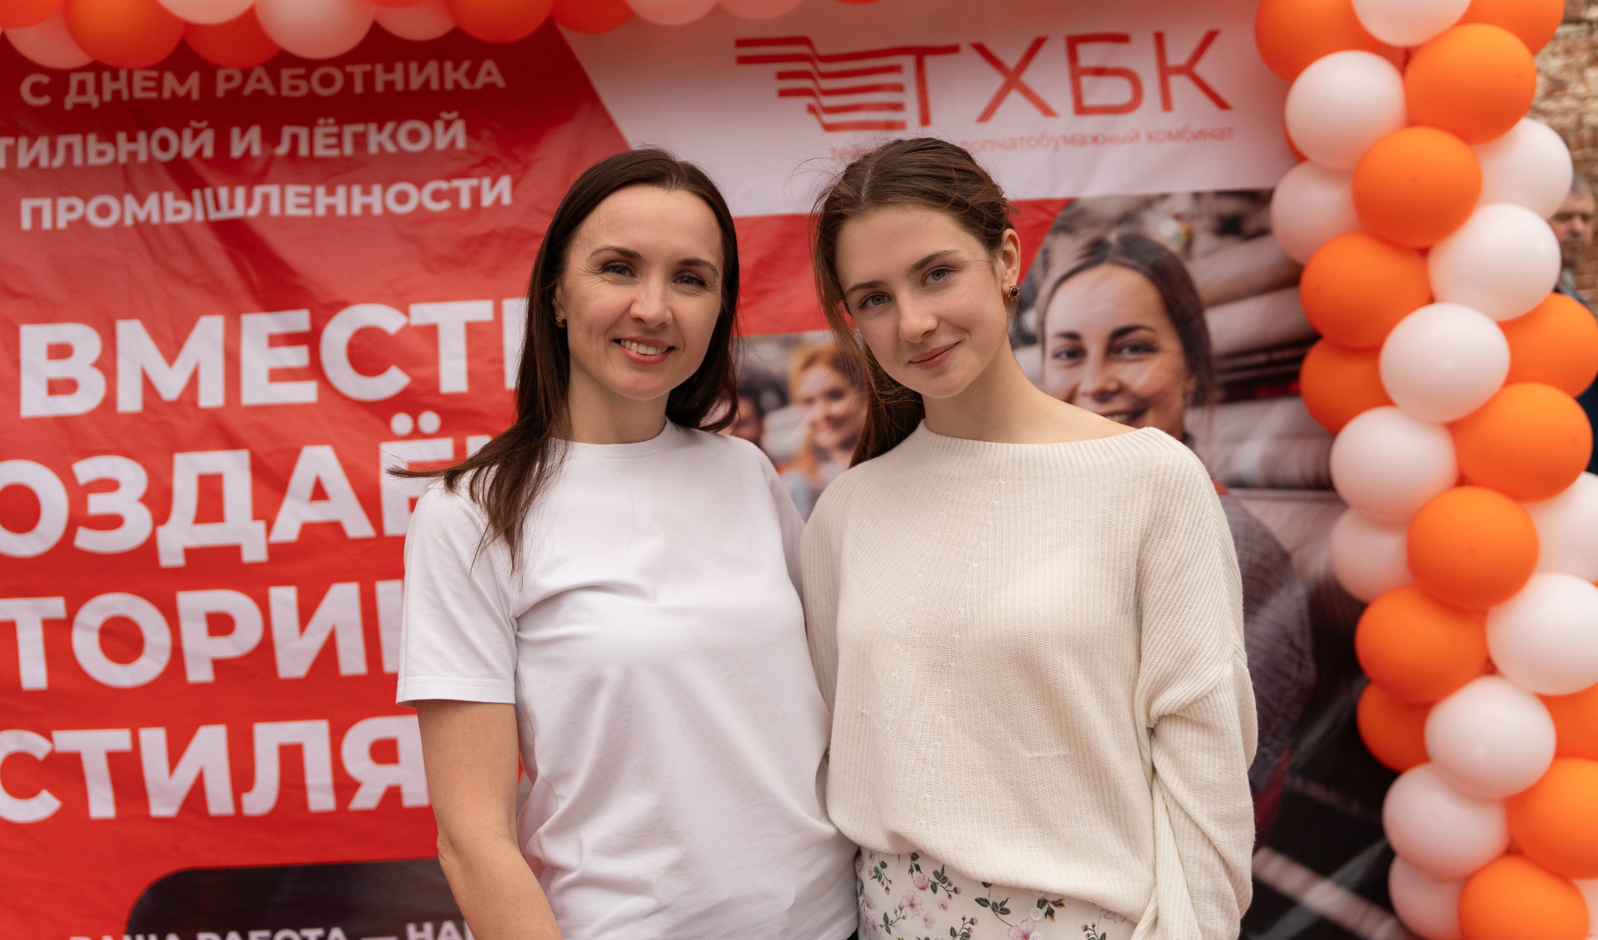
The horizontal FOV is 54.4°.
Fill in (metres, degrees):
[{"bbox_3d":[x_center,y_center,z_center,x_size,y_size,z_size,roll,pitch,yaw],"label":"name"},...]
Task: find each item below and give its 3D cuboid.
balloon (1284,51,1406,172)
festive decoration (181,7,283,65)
[{"bbox_3d":[0.894,-0.587,2.540,0.195,0.188,0.195,-4,-1,0],"label":"balloon"},{"bbox_3d":[-0.940,-0.766,2.580,0.182,0.178,0.187,-3,-1,0],"label":"festive decoration"}]

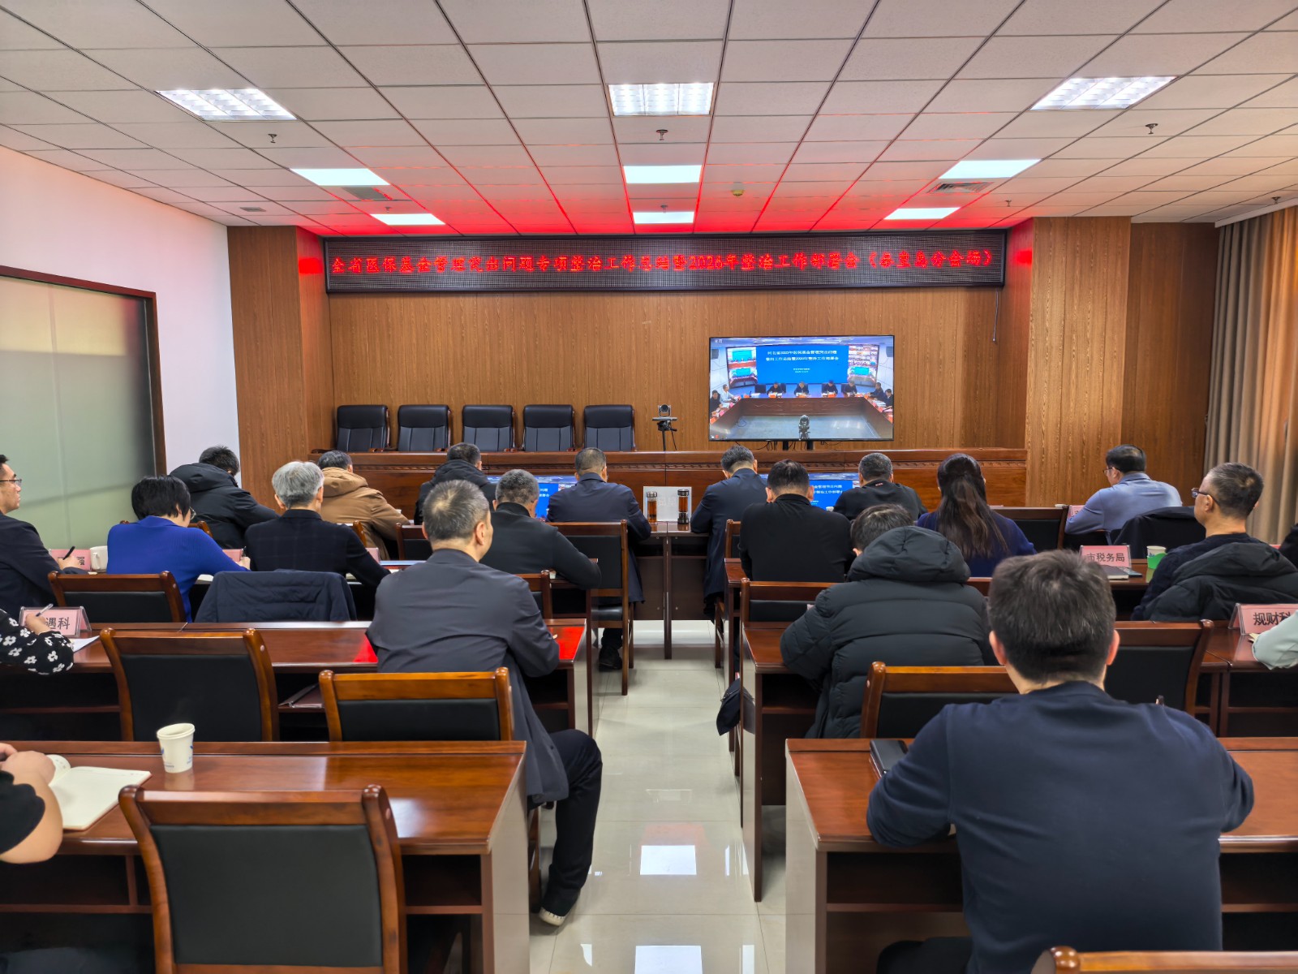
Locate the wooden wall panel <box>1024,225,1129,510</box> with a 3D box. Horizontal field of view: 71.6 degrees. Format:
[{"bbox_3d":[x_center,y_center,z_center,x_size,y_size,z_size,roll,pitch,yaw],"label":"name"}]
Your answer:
[{"bbox_3d":[4.188,-0.999,8.879,0.940,3.227,0.100,0,6,1],"label":"wooden wall panel"}]

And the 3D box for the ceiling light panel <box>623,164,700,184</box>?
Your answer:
[{"bbox_3d":[0.102,-2.339,6.716,0.600,0.040,0.600,0,7,1],"label":"ceiling light panel"}]

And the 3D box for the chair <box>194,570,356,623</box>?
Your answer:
[{"bbox_3d":[-1.366,0.745,3.597,0.500,0.920,0.570,0,7,1],"label":"chair"}]

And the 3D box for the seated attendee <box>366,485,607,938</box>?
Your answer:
[{"bbox_3d":[-0.469,0.654,2.733,0.620,1.360,0.750,0,7,7],"label":"seated attendee"}]

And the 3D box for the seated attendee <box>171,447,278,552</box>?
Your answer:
[{"bbox_3d":[-2.358,0.408,5.127,0.570,1.290,0.760,1,6,9],"label":"seated attendee"}]

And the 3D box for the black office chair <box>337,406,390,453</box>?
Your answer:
[{"bbox_3d":[-2.934,-0.260,9.020,0.620,1.100,0.660,0,7,1],"label":"black office chair"}]

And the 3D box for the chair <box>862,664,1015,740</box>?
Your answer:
[{"bbox_3d":[0.780,0.882,2.558,0.470,0.930,0.550,0,7,1],"label":"chair"}]

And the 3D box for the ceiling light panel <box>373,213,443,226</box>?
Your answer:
[{"bbox_3d":[-2.258,-2.549,8.525,0.595,0.050,0.595,0,7,1],"label":"ceiling light panel"}]

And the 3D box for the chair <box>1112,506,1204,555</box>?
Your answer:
[{"bbox_3d":[2.819,0.564,5.142,0.490,0.950,0.560,0,7,1],"label":"chair"}]

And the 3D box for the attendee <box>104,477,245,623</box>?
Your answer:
[{"bbox_3d":[-1.898,0.566,3.788,0.520,1.240,0.680,1,7,9],"label":"attendee"}]

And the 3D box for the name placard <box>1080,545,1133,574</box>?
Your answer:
[{"bbox_3d":[2.134,0.321,4.217,0.215,0.105,0.090,0,7,1],"label":"name placard"}]

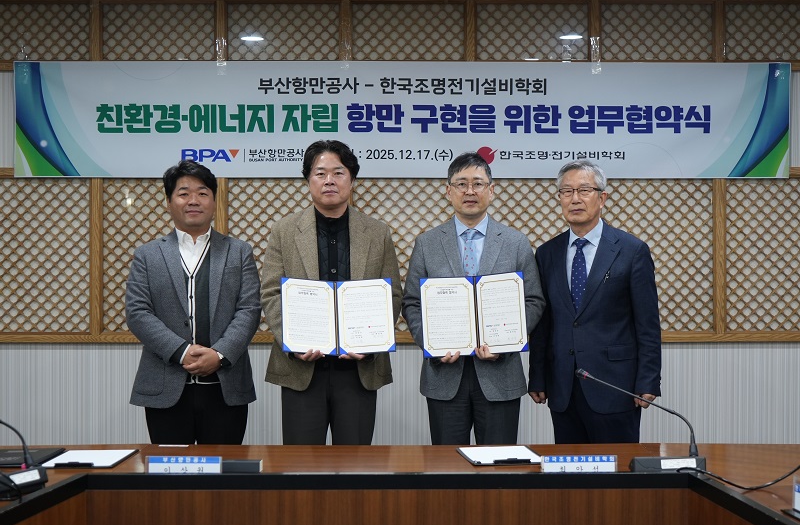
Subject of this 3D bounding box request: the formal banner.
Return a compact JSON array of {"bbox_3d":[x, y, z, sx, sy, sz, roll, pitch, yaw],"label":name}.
[{"bbox_3d":[0.013,-0.735,4.920,4.000,0.600,0.020,0,0,0],"label":"formal banner"}]

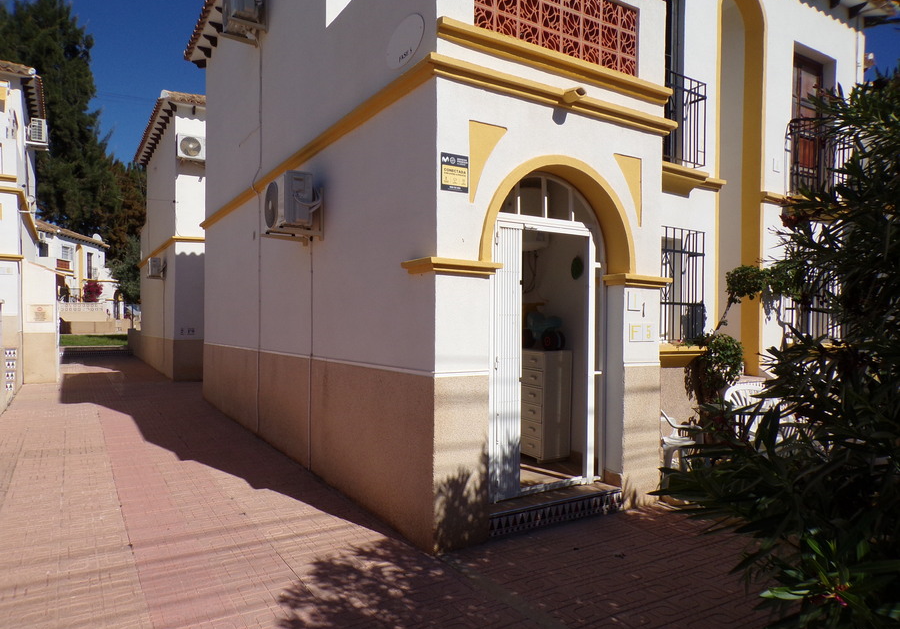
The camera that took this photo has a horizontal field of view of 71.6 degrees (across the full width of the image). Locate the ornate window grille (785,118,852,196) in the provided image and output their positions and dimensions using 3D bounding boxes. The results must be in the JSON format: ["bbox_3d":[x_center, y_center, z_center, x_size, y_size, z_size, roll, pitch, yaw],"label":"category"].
[{"bbox_3d":[5.271,-2.111,8.772,1.261,0.985,0.276,1,-1,-32],"label":"ornate window grille"}]

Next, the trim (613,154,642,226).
[{"bbox_3d":[1.530,-1.059,5.349,0.346,0.600,0.030,1,-1,-33],"label":"trim"}]

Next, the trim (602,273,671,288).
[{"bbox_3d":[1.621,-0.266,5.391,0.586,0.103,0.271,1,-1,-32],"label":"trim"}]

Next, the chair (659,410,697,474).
[{"bbox_3d":[2.030,1.256,5.980,0.560,0.850,0.570,0,-1,-9],"label":"chair"}]

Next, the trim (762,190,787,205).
[{"bbox_3d":[4.356,-1.554,8.310,0.601,0.128,0.108,1,-1,-32],"label":"trim"}]

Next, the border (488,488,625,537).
[{"bbox_3d":[0.853,1.540,4.882,1.364,0.170,0.049,1,-1,-32],"label":"border"}]

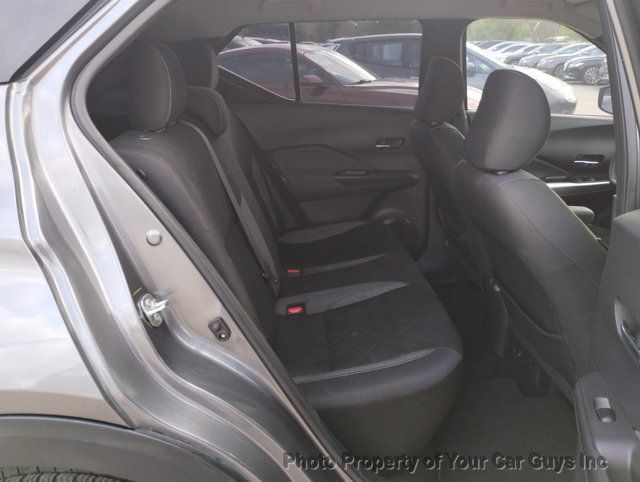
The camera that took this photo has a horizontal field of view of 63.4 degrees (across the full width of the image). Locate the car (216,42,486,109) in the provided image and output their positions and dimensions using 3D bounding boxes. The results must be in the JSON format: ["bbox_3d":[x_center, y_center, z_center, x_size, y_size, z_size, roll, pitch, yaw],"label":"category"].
[{"bbox_3d":[-0.295,-1.599,6.077,4.700,1.440,1.820,6,22,15],"label":"car"}]

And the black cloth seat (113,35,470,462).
[{"bbox_3d":[-0.064,-0.100,1.706,0.897,1.043,1.248,-1,21,-4],"label":"black cloth seat"}]

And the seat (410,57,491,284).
[{"bbox_3d":[0.730,-0.216,2.086,0.858,0.975,0.507,-1,21,-4],"label":"seat"}]

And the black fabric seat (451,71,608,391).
[{"bbox_3d":[0.776,0.026,1.460,0.858,0.975,0.507,-1,21,-4],"label":"black fabric seat"}]

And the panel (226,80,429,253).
[{"bbox_3d":[0.010,-0.299,2.316,0.956,0.819,0.156,-1,21,-4],"label":"panel"}]

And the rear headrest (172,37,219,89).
[{"bbox_3d":[-0.416,-0.616,1.859,0.137,0.214,0.254,-1,21,-4],"label":"rear headrest"}]

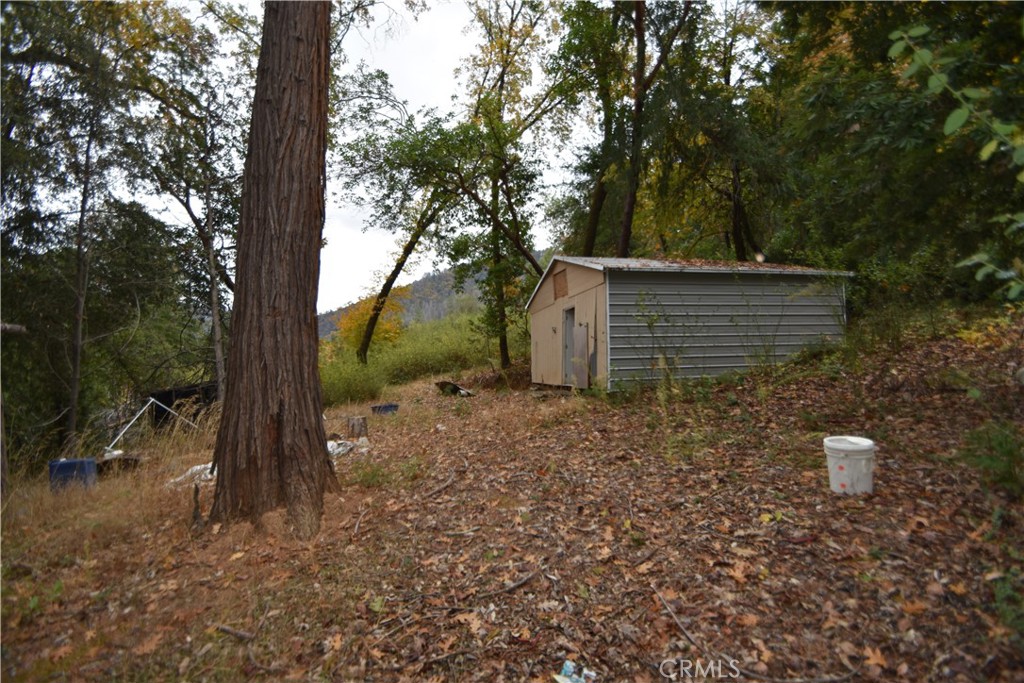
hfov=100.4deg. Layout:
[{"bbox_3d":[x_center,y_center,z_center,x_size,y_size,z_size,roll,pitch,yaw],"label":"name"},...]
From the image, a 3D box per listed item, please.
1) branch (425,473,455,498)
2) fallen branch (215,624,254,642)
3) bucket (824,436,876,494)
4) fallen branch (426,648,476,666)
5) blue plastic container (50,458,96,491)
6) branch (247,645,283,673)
[{"bbox_3d":[-0.880,1.744,5.248,0.120,0.050,0.693,-9,-1,17],"label":"branch"},{"bbox_3d":[-1.830,1.908,2.823,0.416,0.045,0.055,-9,-1,29],"label":"fallen branch"},{"bbox_3d":[2.620,0.963,3.307,0.305,0.370,0.305,-4,0,37],"label":"bucket"},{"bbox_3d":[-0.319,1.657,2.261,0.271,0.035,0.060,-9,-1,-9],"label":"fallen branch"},{"bbox_3d":[-8.033,2.466,7.820,0.460,0.540,0.570,-4,-4,44],"label":"blue plastic container"},{"bbox_3d":[-1.481,1.854,2.508,0.443,0.035,0.075,-10,-1,38],"label":"branch"}]

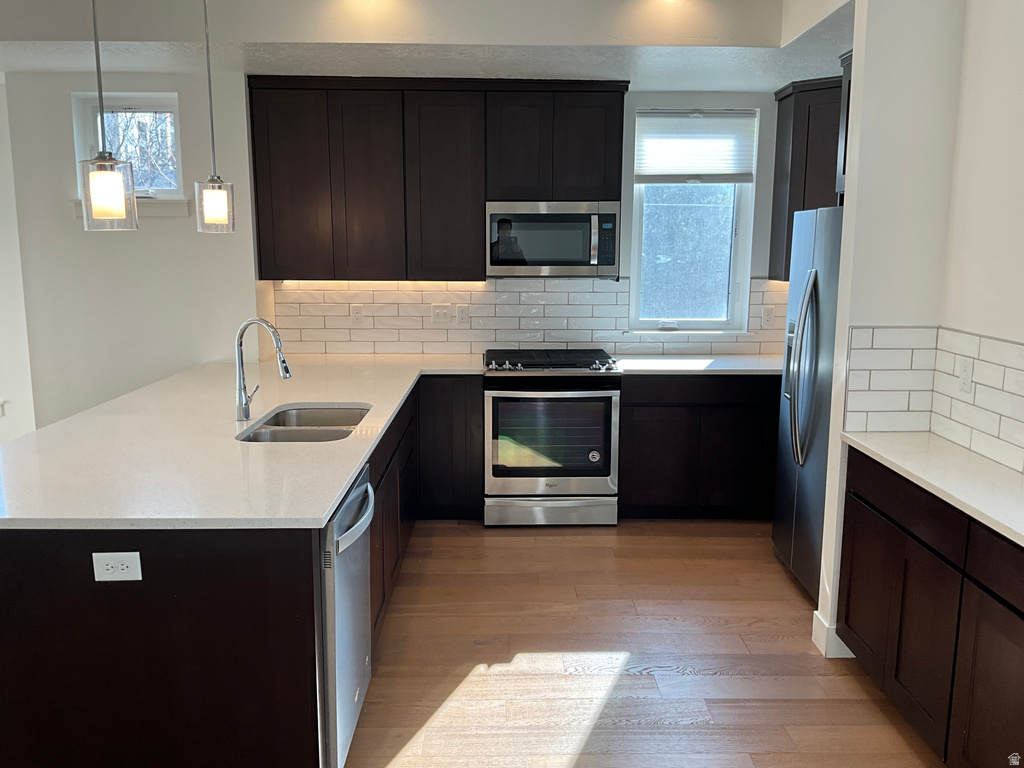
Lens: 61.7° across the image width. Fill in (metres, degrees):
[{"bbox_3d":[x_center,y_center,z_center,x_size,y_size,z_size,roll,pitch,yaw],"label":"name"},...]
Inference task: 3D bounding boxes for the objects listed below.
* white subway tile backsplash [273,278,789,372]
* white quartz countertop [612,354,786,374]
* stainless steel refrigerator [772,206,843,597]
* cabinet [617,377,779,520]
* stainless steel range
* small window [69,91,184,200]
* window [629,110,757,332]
[{"bbox_3d":[0.151,-0.421,5.393,3.290,0.495,0.016,0,10,0],"label":"white subway tile backsplash"},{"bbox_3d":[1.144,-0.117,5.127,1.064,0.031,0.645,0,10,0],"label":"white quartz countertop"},{"bbox_3d":[1.717,0.102,3.936,0.800,1.775,0.910,0,10,0],"label":"stainless steel refrigerator"},{"bbox_3d":[1.078,0.333,5.211,0.934,0.885,0.620,0,10,0],"label":"cabinet"},{"bbox_3d":[0.227,0.311,5.153,0.762,0.945,0.690,0,10,0],"label":"stainless steel range"},{"bbox_3d":[-2.188,-1.362,4.944,0.603,0.593,0.115,0,10,0],"label":"small window"},{"bbox_3d":[1.123,-1.006,5.349,0.753,1.348,0.105,0,10,0],"label":"window"}]

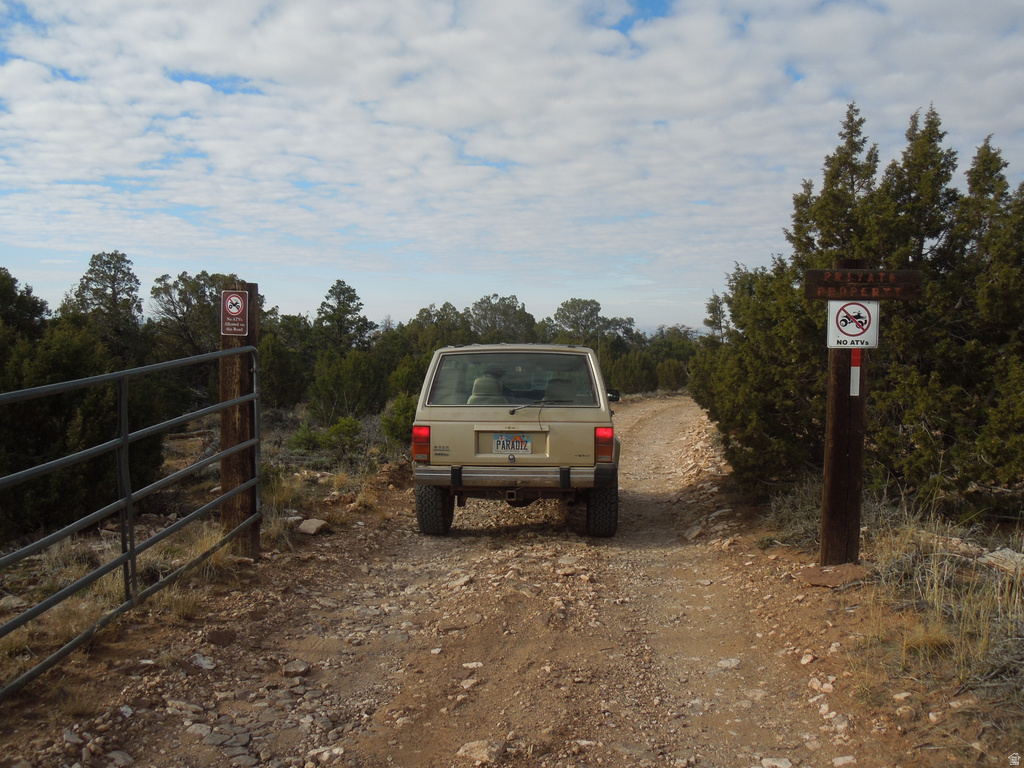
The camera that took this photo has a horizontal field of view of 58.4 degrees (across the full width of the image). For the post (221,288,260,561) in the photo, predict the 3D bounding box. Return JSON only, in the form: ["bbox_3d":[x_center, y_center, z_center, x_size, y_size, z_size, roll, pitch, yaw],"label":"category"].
[{"bbox_3d":[-1.895,0.265,6.380,0.215,1.910,0.180,2,4,16],"label":"post"}]

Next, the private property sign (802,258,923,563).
[{"bbox_3d":[2.130,0.200,5.720,0.700,1.870,0.220,1,4,5],"label":"private property sign"}]

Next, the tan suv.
[{"bbox_3d":[0.150,0.460,9.220,1.800,1.660,4.200,0,2,4],"label":"tan suv"}]

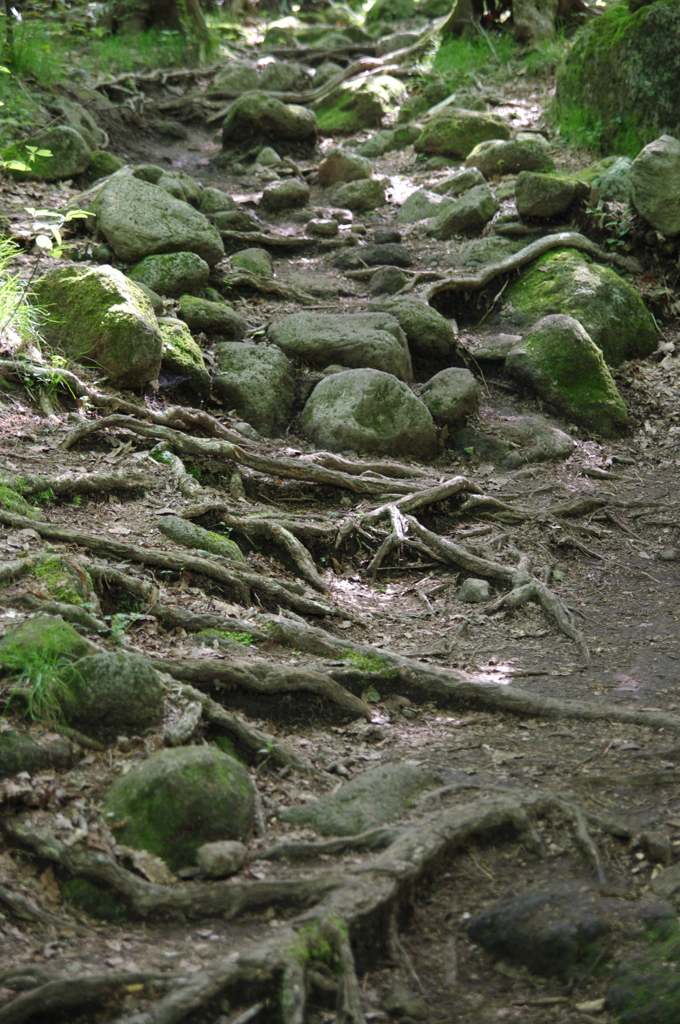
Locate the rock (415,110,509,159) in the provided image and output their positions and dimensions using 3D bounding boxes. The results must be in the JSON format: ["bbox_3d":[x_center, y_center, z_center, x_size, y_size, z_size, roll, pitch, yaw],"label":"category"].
[{"bbox_3d":[0.684,-2.097,11.900,0.530,0.270,0.420,0,7,0],"label":"rock"}]

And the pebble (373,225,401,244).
[{"bbox_3d":[0.199,-1.185,9.100,0.120,0.085,0.102,0,11,0],"label":"pebble"}]

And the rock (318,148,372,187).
[{"bbox_3d":[0.027,-1.682,10.400,0.259,0.181,0.220,0,11,0],"label":"rock"}]

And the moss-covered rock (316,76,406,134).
[{"bbox_3d":[0.129,-2.440,12.791,0.540,0.339,0.426,0,8,0],"label":"moss-covered rock"}]

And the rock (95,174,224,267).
[{"bbox_3d":[-0.750,-1.204,8.800,0.520,0.370,0.420,0,7,0],"label":"rock"}]

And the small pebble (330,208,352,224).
[{"bbox_3d":[0.007,-1.373,9.900,0.100,0.070,0.090,0,7,0],"label":"small pebble"}]

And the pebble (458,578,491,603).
[{"bbox_3d":[0.309,0.180,4.900,0.074,0.051,0.059,0,11,0],"label":"pebble"}]

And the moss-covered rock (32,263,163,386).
[{"bbox_3d":[-0.785,-0.607,6.900,0.421,0.376,0.370,0,11,0],"label":"moss-covered rock"}]

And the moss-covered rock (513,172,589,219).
[{"bbox_3d":[1.142,-1.714,11.500,0.399,0.258,0.320,0,9,0],"label":"moss-covered rock"}]

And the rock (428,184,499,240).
[{"bbox_3d":[0.529,-1.302,9.200,0.302,0.225,0.257,0,11,0],"label":"rock"}]

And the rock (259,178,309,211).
[{"bbox_3d":[-0.297,-1.723,11.600,0.272,0.184,0.230,0,9,0],"label":"rock"}]

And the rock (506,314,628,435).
[{"bbox_3d":[0.689,-0.416,6.450,0.360,0.340,0.360,-3,10,-15],"label":"rock"}]

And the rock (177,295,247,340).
[{"bbox_3d":[-0.577,-0.876,9.600,0.320,0.199,0.250,0,9,0],"label":"rock"}]

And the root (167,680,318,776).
[{"bbox_3d":[-0.262,0.581,5.721,0.500,0.180,0.120,7,10,40],"label":"root"}]

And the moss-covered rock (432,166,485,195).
[{"bbox_3d":[0.629,-1.740,11.217,0.284,0.157,0.169,0,8,0],"label":"moss-covered rock"}]

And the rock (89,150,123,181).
[{"bbox_3d":[-1.348,-1.997,12.300,0.231,0.190,0.200,0,9,0],"label":"rock"}]

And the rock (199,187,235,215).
[{"bbox_3d":[-0.627,-1.591,10.915,0.195,0.153,0.174,0,8,0],"label":"rock"}]

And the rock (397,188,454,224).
[{"bbox_3d":[0.406,-1.431,10.000,0.280,0.165,0.250,0,7,0],"label":"rock"}]

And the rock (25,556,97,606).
[{"bbox_3d":[-0.627,0.154,4.800,0.150,0.105,0.140,0,7,0],"label":"rock"}]

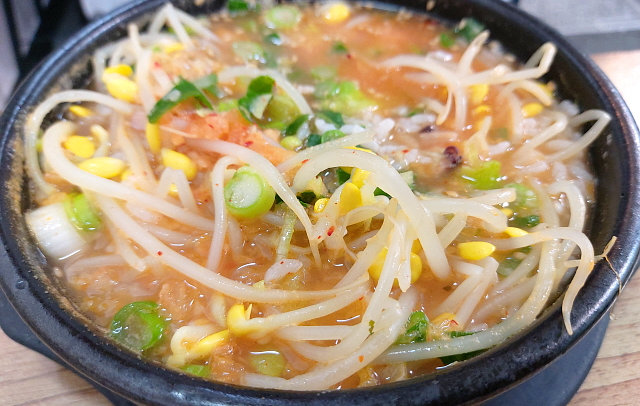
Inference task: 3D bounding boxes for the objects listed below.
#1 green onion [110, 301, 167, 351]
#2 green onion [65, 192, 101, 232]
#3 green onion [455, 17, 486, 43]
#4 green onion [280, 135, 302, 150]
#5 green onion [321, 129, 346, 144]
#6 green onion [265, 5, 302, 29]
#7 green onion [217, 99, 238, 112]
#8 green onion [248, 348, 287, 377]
[{"bbox_3d":[-0.039,0.027,0.100,0.011,0.006,0.011,0,50,0],"label":"green onion"},{"bbox_3d":[-0.061,0.002,0.119,0.007,0.009,0.006,-34,58,-24],"label":"green onion"},{"bbox_3d":[0.058,-0.067,0.179,0.011,0.004,0.010,0,50,0],"label":"green onion"},{"bbox_3d":[-0.008,-0.018,0.136,0.006,0.004,0.006,0,50,0],"label":"green onion"},{"bbox_3d":[0.004,-0.019,0.136,0.008,0.004,0.008,1,51,2],"label":"green onion"},{"bbox_3d":[-0.014,-0.073,0.181,0.013,0.004,0.013,-5,51,-3],"label":"green onion"},{"bbox_3d":[-0.030,-0.031,0.149,0.006,0.003,0.005,0,50,0],"label":"green onion"},{"bbox_3d":[-0.011,0.034,0.097,0.008,0.004,0.006,-16,52,-11],"label":"green onion"}]

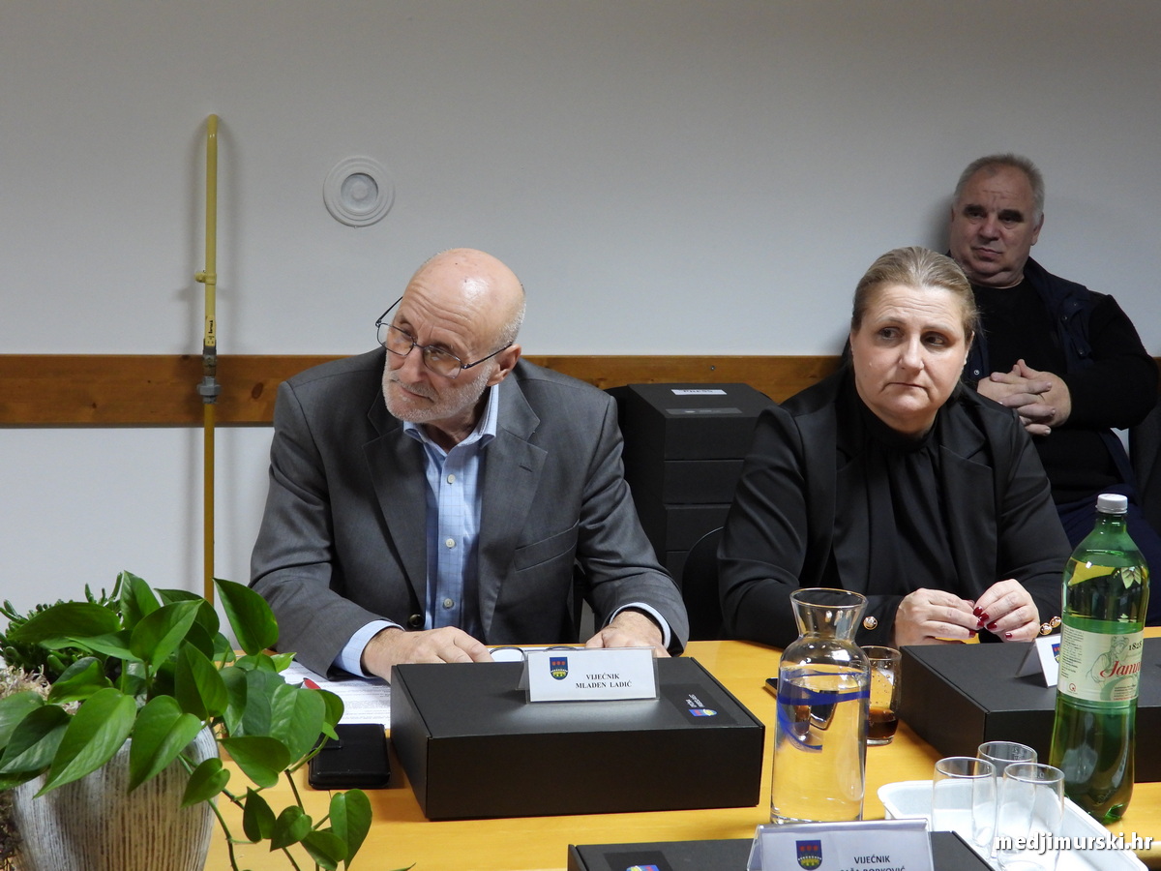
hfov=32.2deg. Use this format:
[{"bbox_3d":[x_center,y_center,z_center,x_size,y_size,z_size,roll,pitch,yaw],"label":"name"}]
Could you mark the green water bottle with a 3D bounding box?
[{"bbox_3d":[0.525,0.223,2.034,0.090,0.327,0.090,1,10,-7],"label":"green water bottle"}]

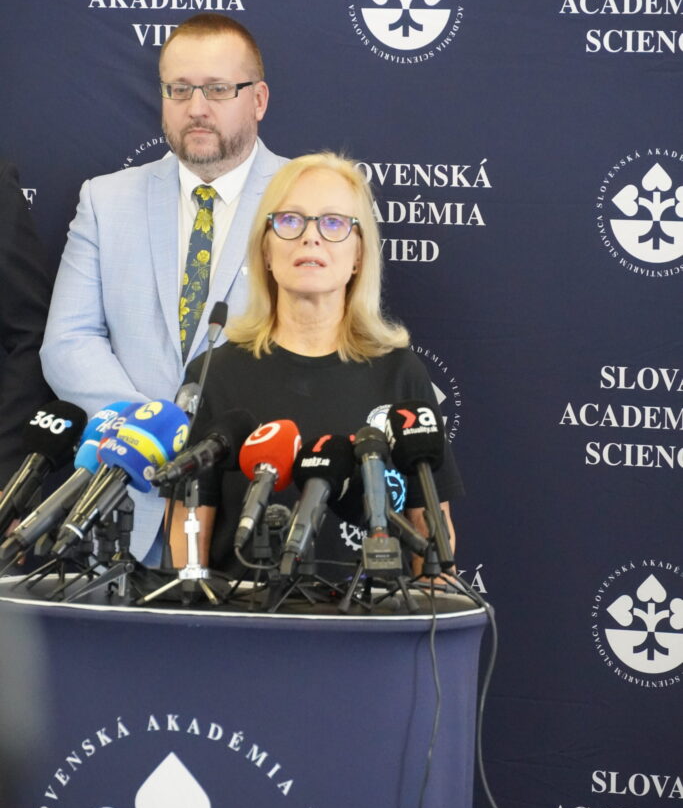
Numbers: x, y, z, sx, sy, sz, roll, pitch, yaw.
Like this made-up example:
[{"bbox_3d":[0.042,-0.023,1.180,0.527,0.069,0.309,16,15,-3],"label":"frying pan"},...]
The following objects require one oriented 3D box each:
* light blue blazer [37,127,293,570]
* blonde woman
[{"bbox_3d":[-0.222,-0.044,6.920,0.520,0.770,0.340,1,4,14],"label":"light blue blazer"},{"bbox_3d":[-0.040,0.455,6.440,0.450,1.670,0.320,1,4,-1],"label":"blonde woman"}]

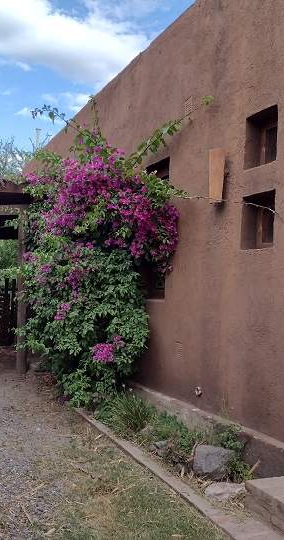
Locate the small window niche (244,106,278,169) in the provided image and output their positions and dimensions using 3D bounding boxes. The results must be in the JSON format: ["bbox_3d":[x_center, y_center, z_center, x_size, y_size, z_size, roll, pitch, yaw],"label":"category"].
[{"bbox_3d":[0.933,-0.946,4.095,0.163,0.384,0.388,1,-2,-22],"label":"small window niche"}]

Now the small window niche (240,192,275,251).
[{"bbox_3d":[0.915,-0.350,4.108,0.163,0.399,0.408,1,-2,-22],"label":"small window niche"}]

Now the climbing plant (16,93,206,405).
[{"bbox_3d":[-0.649,-0.105,6.193,1.122,3.325,3.162,1,-2,-22],"label":"climbing plant"}]

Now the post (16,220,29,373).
[{"bbox_3d":[-1.950,0.383,9.141,0.163,2.509,0.163,1,-2,-22],"label":"post"}]

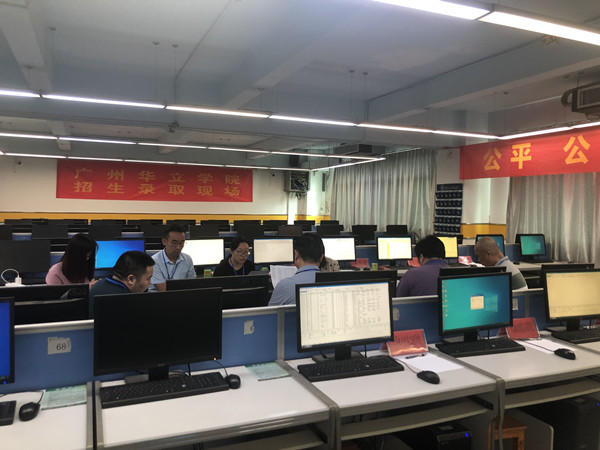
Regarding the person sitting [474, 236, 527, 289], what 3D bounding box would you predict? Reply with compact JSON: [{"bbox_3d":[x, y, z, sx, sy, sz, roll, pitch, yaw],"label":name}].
[{"bbox_3d":[1.402,0.714,3.746,0.750,1.270,0.500,2,2,28],"label":"person sitting"}]

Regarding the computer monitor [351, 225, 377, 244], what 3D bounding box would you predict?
[{"bbox_3d":[1.270,0.207,9.840,0.500,0.379,0.167,0,2,-23],"label":"computer monitor"}]

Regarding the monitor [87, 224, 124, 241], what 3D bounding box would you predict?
[{"bbox_3d":[-2.990,0.195,7.449,0.467,0.384,0.180,0,2,-23],"label":"monitor"}]

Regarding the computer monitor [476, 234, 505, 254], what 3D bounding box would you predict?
[{"bbox_3d":[2.677,0.334,6.908,0.500,0.379,0.167,0,2,-23],"label":"computer monitor"}]

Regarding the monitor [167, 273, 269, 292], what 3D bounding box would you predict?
[{"bbox_3d":[-0.365,0.433,2.228,0.467,0.384,0.180,0,2,-23],"label":"monitor"}]

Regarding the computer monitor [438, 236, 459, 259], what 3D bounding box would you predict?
[{"bbox_3d":[1.801,0.324,6.199,0.467,0.384,0.180,0,2,-23],"label":"computer monitor"}]

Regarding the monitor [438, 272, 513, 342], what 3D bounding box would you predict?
[{"bbox_3d":[0.929,0.455,2.622,0.500,0.379,0.167,0,2,-24],"label":"monitor"}]

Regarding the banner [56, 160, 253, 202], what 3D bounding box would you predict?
[{"bbox_3d":[-3.526,-1.078,12.434,4.840,0.900,0.040,0,2,-23],"label":"banner"}]

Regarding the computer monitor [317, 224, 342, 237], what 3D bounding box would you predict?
[{"bbox_3d":[0.550,0.206,9.528,0.500,0.379,0.167,0,2,-23],"label":"computer monitor"}]

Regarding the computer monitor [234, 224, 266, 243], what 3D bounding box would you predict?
[{"bbox_3d":[-0.838,0.198,8.372,0.467,0.384,0.180,0,2,-23],"label":"computer monitor"}]

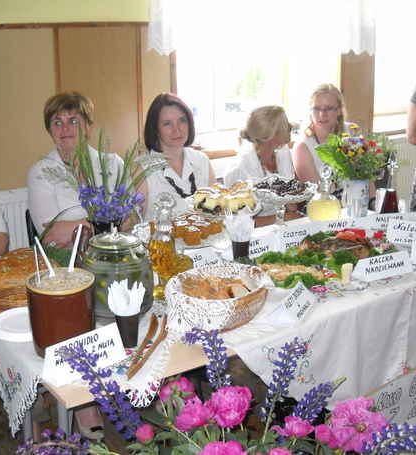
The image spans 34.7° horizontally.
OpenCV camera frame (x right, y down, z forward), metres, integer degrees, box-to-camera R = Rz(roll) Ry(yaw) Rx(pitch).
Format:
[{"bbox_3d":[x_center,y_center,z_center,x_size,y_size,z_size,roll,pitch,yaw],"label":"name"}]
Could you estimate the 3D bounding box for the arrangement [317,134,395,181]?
[{"bbox_3d":[0.711,-0.340,3.206,0.350,0.220,0.310,-1,16,0],"label":"arrangement"}]

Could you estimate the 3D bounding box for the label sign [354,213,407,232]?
[{"bbox_3d":[0.828,-0.035,3.058,0.200,0.090,0.070,-4,16,-9],"label":"label sign"}]

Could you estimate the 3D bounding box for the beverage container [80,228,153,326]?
[{"bbox_3d":[-0.272,0.132,2.002,0.222,0.267,0.222,-1,15,0],"label":"beverage container"}]

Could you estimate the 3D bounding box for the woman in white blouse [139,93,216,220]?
[{"bbox_3d":[-0.079,0.083,2.982,0.470,1.317,0.700,-8,17,-27],"label":"woman in white blouse"}]

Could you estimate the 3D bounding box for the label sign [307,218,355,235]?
[{"bbox_3d":[0.525,0.006,2.837,0.230,0.070,0.065,-7,16,-24],"label":"label sign"}]

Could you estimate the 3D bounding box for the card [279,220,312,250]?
[{"bbox_3d":[0.369,0.033,2.834,0.160,0.100,0.065,-9,18,-25],"label":"card"}]

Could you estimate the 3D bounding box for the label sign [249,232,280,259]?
[{"bbox_3d":[0.173,0.067,2.591,0.210,0.084,0.070,-11,18,-36],"label":"label sign"}]

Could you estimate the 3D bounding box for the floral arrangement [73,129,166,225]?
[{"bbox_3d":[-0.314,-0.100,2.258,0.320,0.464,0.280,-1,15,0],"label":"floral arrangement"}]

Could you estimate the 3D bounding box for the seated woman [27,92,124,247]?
[{"bbox_3d":[-0.509,0.150,2.860,0.480,1.360,0.700,-5,17,-11],"label":"seated woman"}]

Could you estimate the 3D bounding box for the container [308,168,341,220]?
[{"bbox_3d":[0.561,-0.159,3.199,0.155,0.255,0.155,-1,16,0],"label":"container"}]

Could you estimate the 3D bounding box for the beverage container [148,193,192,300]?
[{"bbox_3d":[-0.134,0.049,2.179,0.145,0.335,0.145,-1,15,0],"label":"beverage container"}]

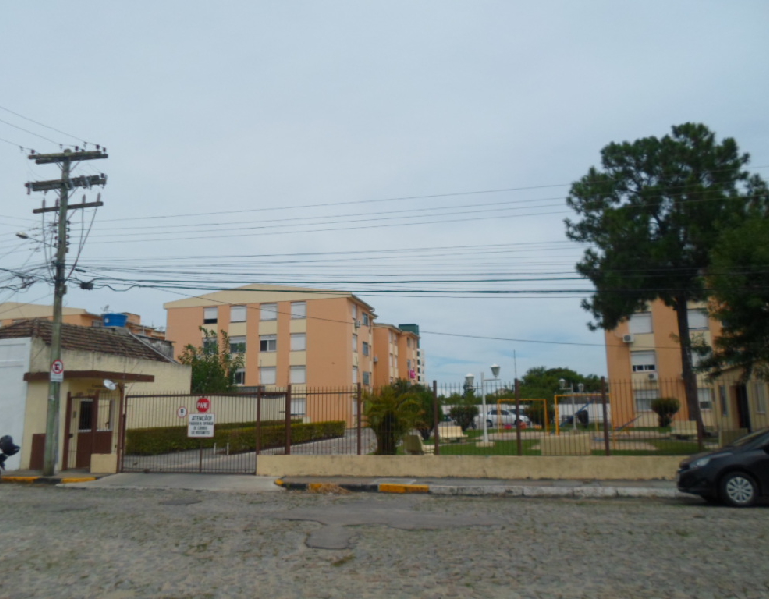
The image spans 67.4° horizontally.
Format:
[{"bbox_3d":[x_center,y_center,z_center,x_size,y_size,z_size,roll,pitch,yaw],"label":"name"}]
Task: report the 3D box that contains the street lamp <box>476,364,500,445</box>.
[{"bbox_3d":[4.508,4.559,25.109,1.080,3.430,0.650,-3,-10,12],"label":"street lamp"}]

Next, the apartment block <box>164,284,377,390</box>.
[{"bbox_3d":[-10.270,5.583,53.978,17.330,12.430,9.700,-3,-10,12],"label":"apartment block"}]

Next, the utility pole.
[{"bbox_3d":[-9.233,0.159,16.186,2.500,9.250,0.600,-3,-10,10],"label":"utility pole"}]

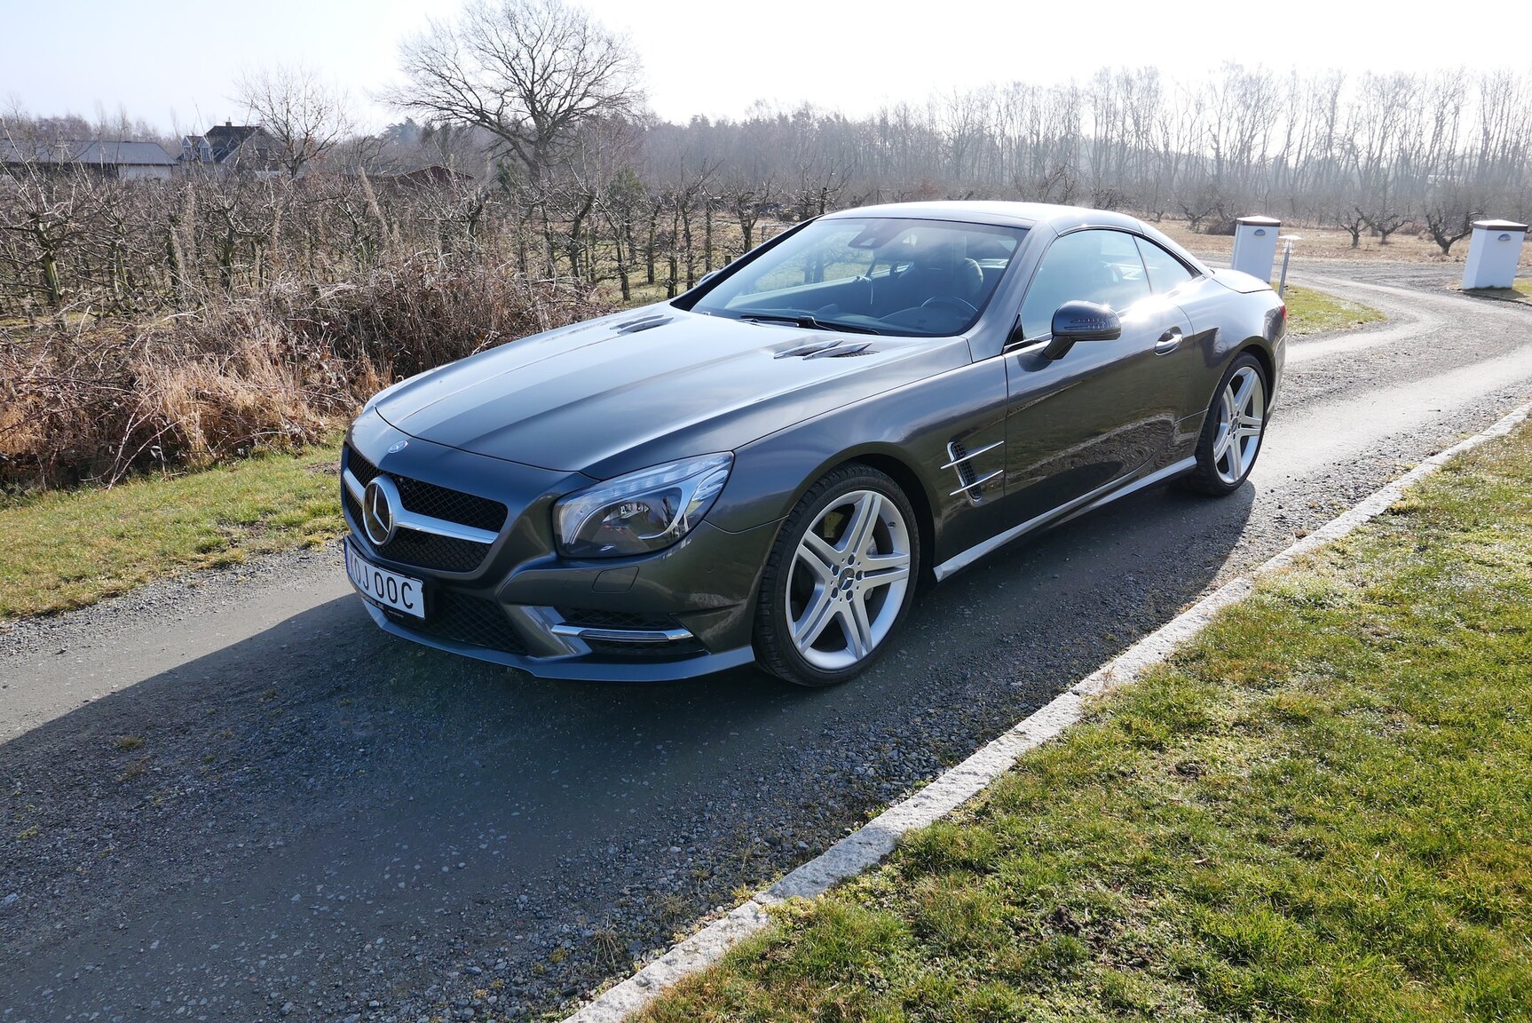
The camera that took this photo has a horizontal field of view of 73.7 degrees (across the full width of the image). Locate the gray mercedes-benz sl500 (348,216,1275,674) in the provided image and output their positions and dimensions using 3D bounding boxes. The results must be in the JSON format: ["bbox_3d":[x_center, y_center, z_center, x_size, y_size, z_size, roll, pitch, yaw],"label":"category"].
[{"bbox_3d":[0.600,-0.622,4.244,4.610,1.310,1.950,-17,25,-41],"label":"gray mercedes-benz sl500"}]

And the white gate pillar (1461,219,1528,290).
[{"bbox_3d":[12.048,-4.247,16.899,0.578,1.102,0.551,4,19,14],"label":"white gate pillar"}]

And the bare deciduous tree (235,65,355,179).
[{"bbox_3d":[-34.079,-27.523,74.073,7.701,9.036,7.470,-8,20,-22],"label":"bare deciduous tree"}]

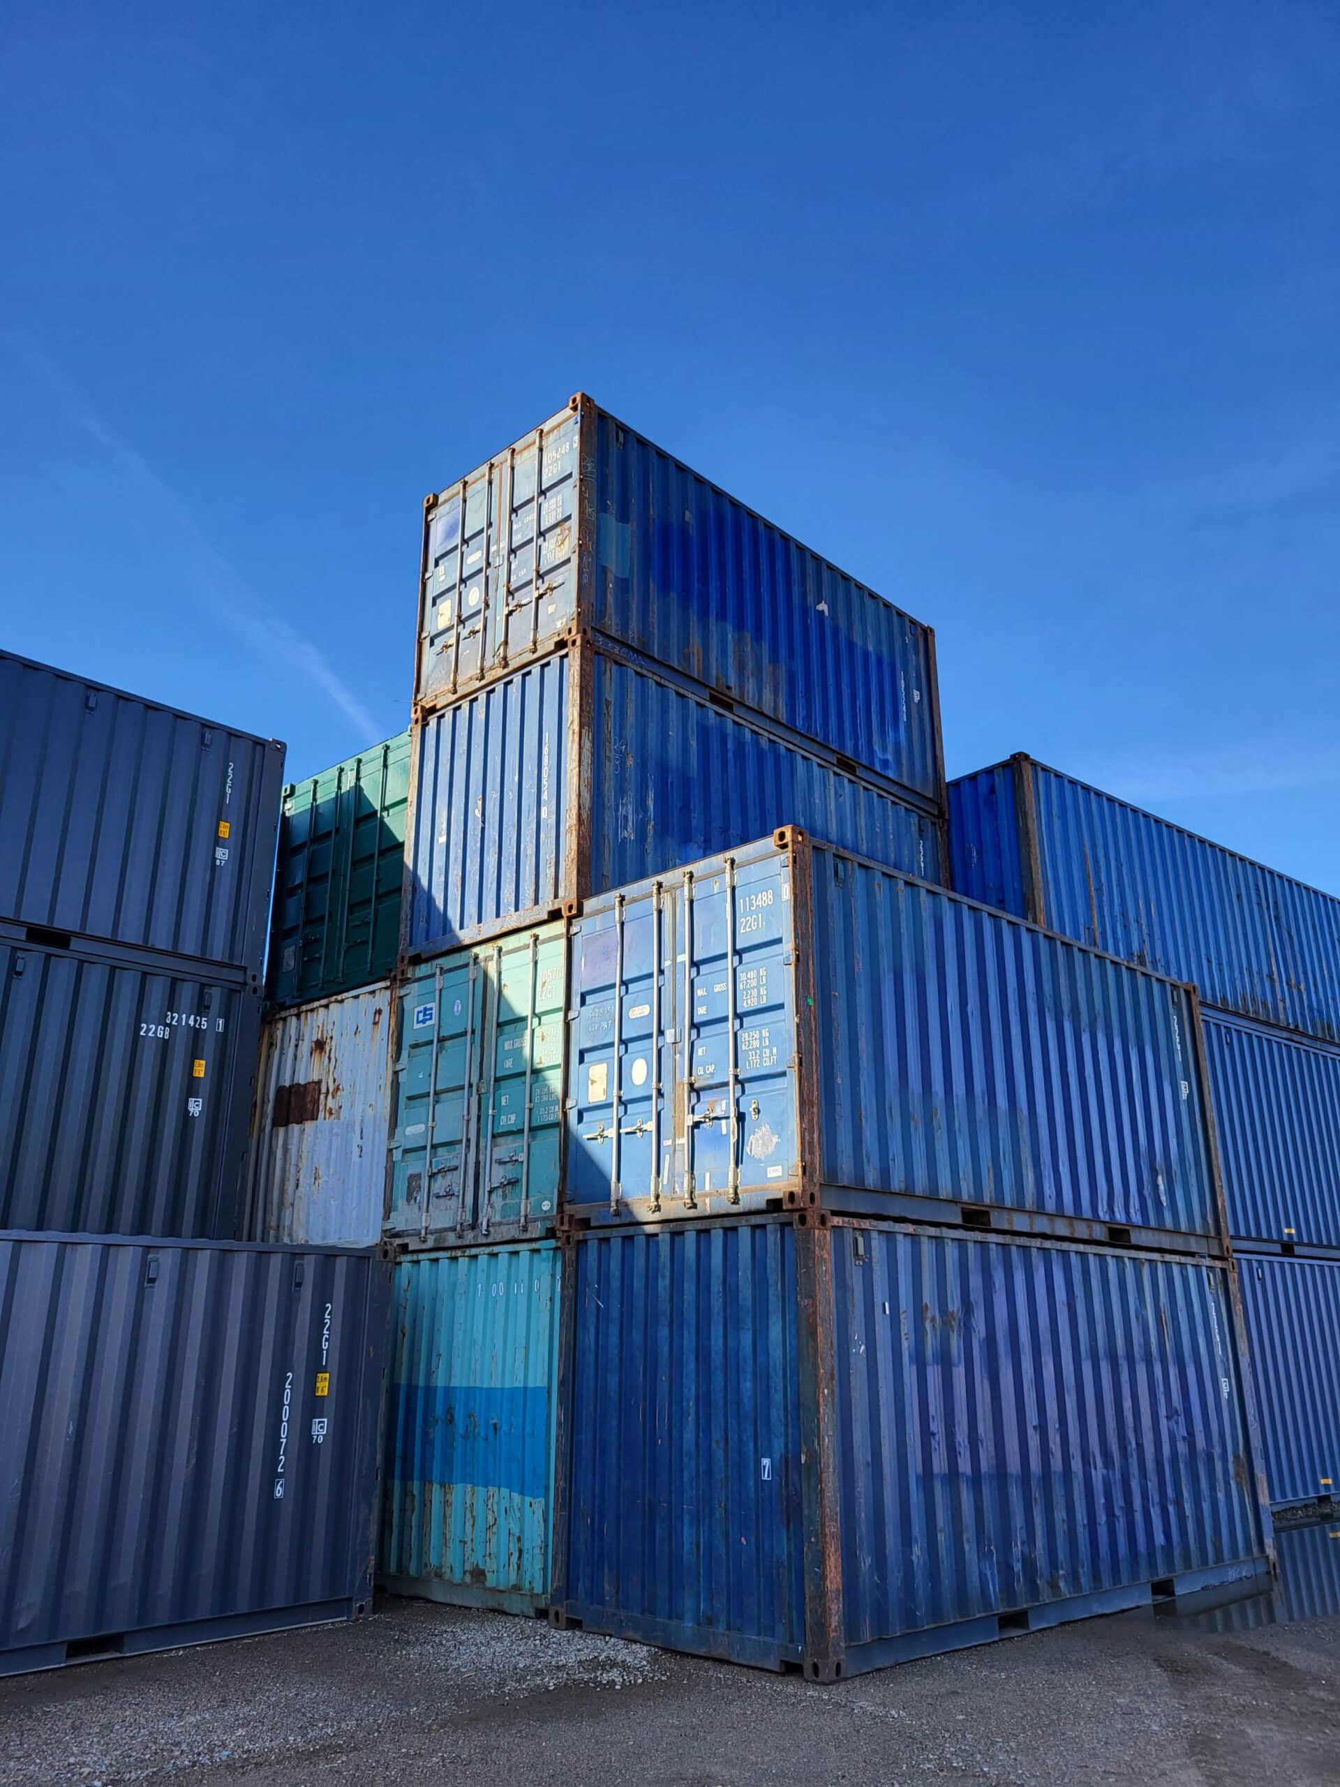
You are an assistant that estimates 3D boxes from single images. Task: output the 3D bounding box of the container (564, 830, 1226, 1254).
[{"bbox_3d":[2.179,1.738,11.681,6.058,2.591,2.438,18,-26,-41],"label":"container"}]

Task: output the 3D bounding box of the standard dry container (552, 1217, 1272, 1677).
[{"bbox_3d":[2.196,4.173,10.743,6.058,2.591,2.438,18,-26,-41],"label":"standard dry container"}]

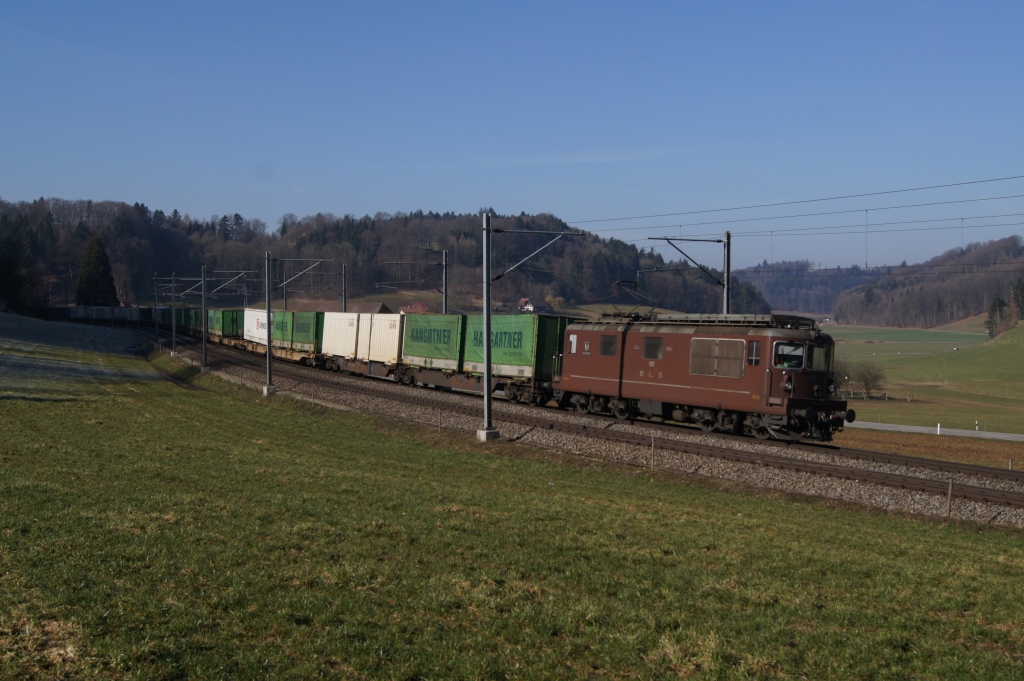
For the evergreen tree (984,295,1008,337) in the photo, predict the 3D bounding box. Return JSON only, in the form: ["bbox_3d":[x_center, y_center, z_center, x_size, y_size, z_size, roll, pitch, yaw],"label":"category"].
[{"bbox_3d":[201.074,-9.960,460.000,9.300,18.300,9.000,0,2,0],"label":"evergreen tree"}]

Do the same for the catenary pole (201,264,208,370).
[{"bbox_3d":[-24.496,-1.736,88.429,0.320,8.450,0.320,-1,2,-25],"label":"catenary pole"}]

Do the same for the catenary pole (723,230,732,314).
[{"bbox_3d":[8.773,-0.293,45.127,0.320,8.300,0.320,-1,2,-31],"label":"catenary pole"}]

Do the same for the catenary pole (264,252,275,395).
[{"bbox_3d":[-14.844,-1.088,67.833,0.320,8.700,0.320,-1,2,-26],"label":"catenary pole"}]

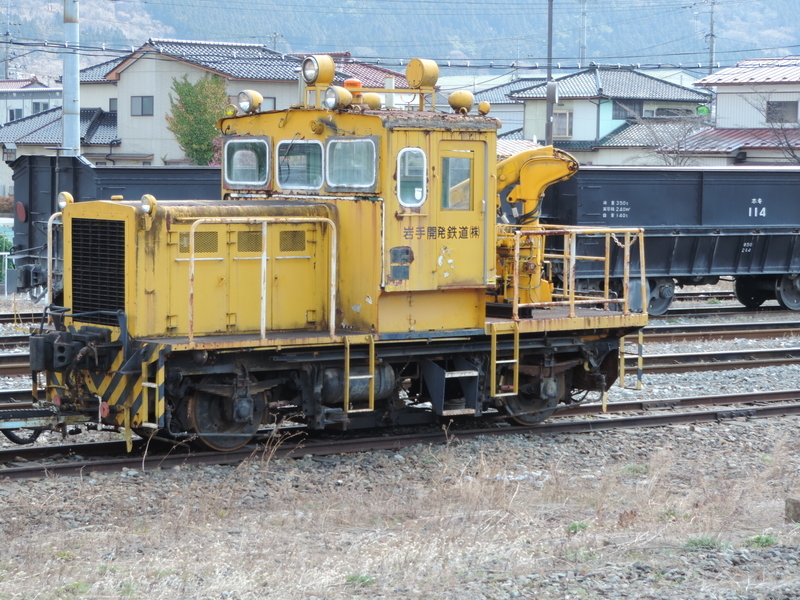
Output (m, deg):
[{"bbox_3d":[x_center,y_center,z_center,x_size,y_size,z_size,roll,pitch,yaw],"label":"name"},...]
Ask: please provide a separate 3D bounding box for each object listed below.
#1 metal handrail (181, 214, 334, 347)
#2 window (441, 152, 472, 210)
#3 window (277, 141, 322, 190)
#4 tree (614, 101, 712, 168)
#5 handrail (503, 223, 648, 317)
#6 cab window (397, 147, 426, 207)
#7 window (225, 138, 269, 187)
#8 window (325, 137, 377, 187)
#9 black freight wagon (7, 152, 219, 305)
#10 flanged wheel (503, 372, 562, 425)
[{"bbox_3d":[-1.146,-0.170,19.638,1.467,1.048,0.050,-2,4,-35],"label":"metal handrail"},{"bbox_3d":[0.515,-1.059,20.753,0.363,0.520,0.050,-2,4,-35],"label":"window"},{"bbox_3d":[-0.923,-1.248,21.367,0.050,0.457,0.820,-2,4,-35],"label":"window"},{"bbox_3d":[7.938,-3.880,69.760,3.000,4.400,3.000,0,4,0],"label":"tree"},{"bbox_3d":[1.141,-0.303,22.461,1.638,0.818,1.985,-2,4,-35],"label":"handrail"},{"bbox_3d":[0.111,-1.086,20.467,0.326,0.531,0.050,-2,4,-35],"label":"cab window"},{"bbox_3d":[-1.469,-1.313,22.139,0.050,0.438,0.826,-2,4,-35],"label":"window"},{"bbox_3d":[-0.437,-1.219,20.678,0.050,0.433,0.800,-2,4,-35],"label":"window"},{"bbox_3d":[-1.900,-0.874,34.876,8.100,2.620,2.800,-2,4,-32],"label":"black freight wagon"},{"bbox_3d":[1.237,0.874,22.278,0.750,0.750,0.140,-2,4,-35],"label":"flanged wheel"}]

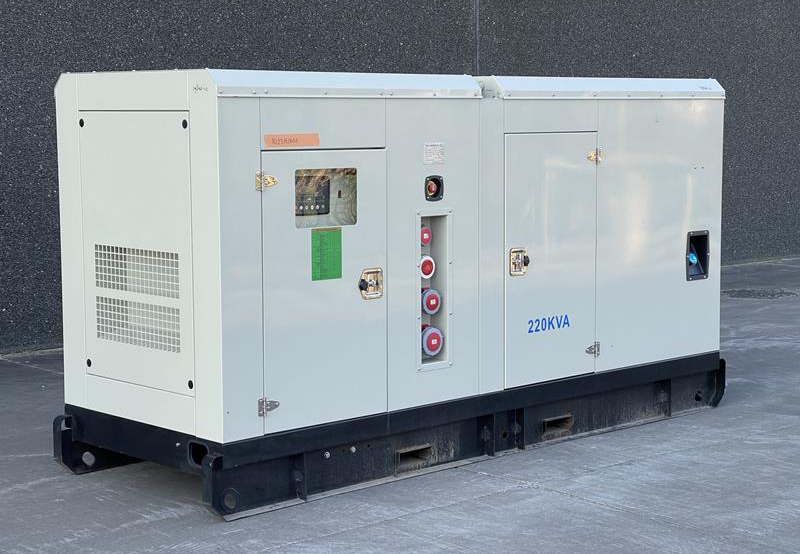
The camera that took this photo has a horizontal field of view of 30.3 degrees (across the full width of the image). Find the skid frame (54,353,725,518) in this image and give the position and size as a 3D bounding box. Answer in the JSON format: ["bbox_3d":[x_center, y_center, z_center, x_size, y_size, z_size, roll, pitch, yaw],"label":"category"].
[{"bbox_3d":[0.112,0.609,7.044,3.301,0.294,1.145,-6,9,-43],"label":"skid frame"}]

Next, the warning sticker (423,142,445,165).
[{"bbox_3d":[0.146,-0.515,6.167,0.122,0.095,0.005,-6,9,-43],"label":"warning sticker"}]

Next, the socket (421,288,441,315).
[{"bbox_3d":[0.103,0.098,6.280,0.113,0.121,0.088,-6,9,-43],"label":"socket"}]

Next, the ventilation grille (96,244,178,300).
[{"bbox_3d":[-1.043,-0.026,5.878,0.020,0.178,0.596,-6,9,-43],"label":"ventilation grille"}]

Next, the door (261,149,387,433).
[{"bbox_3d":[-0.297,0.043,5.830,0.638,1.082,0.040,-6,9,-43],"label":"door"}]

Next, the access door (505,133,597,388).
[{"bbox_3d":[0.683,-0.087,6.741,0.632,1.132,0.040,-6,9,-43],"label":"access door"}]

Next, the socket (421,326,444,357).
[{"bbox_3d":[0.106,0.269,6.295,0.127,0.132,0.097,-6,9,-43],"label":"socket"}]

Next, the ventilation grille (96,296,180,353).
[{"bbox_3d":[-1.043,0.186,5.902,0.020,0.175,0.596,-6,9,-43],"label":"ventilation grille"}]

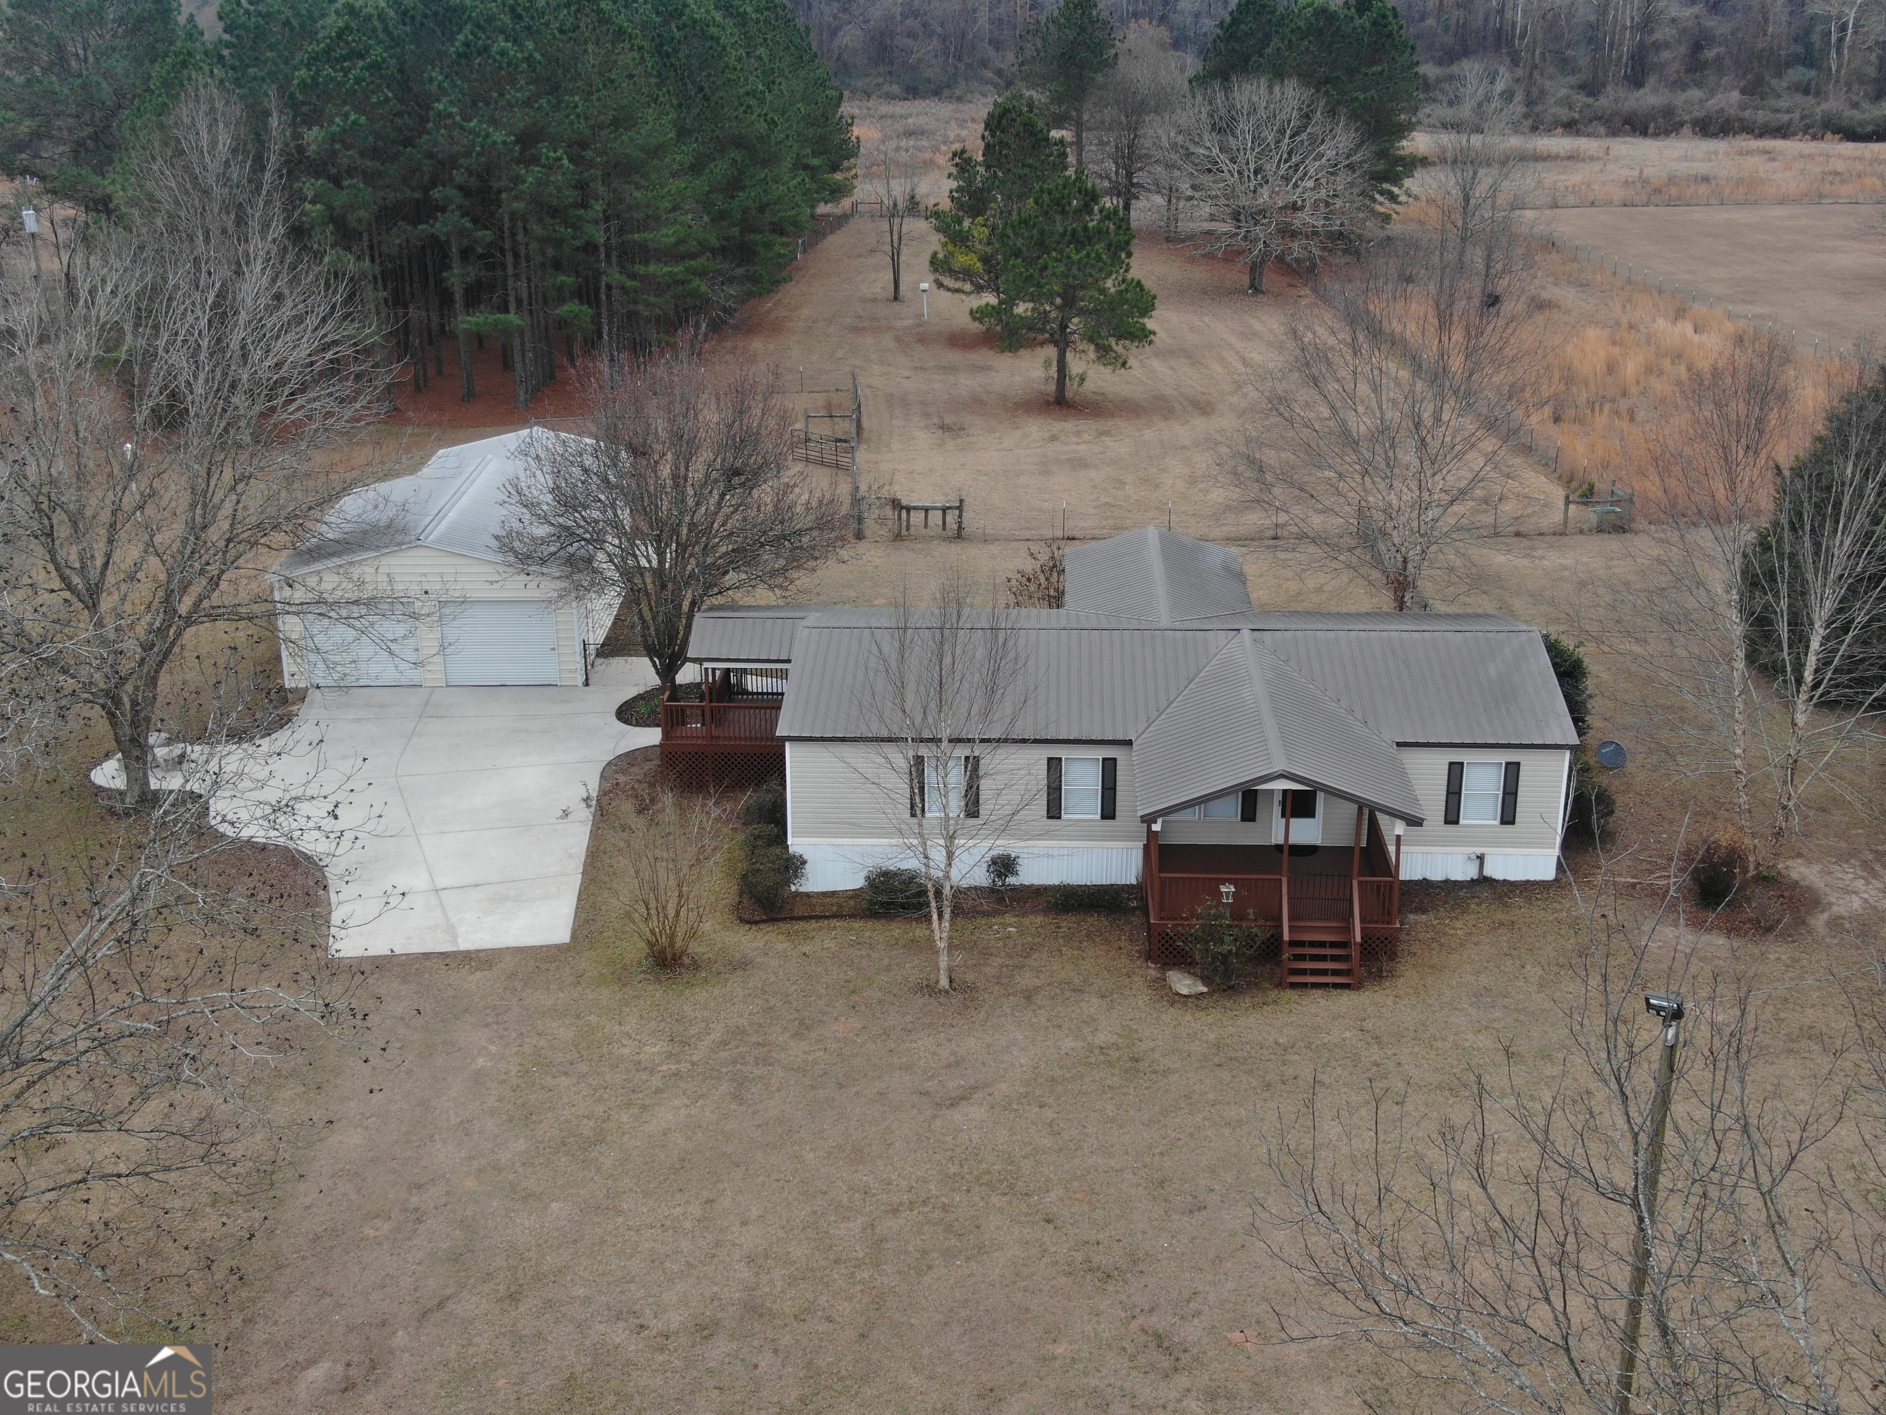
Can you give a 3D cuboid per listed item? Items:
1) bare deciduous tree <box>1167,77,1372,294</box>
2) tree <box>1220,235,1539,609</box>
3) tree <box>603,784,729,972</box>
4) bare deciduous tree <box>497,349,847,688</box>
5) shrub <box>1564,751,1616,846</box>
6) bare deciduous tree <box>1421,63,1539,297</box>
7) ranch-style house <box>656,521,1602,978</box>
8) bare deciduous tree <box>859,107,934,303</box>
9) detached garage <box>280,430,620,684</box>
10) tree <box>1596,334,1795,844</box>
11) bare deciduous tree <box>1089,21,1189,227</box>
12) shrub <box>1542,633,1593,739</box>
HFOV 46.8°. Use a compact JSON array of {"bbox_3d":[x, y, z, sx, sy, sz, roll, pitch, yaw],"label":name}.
[{"bbox_3d":[16.964,-27.089,112.269,11.000,11.200,10.500,0,20,0],"label":"bare deciduous tree"},{"bbox_3d":[11.925,-7.286,59.026,8.500,10.800,8.200,0,20,0],"label":"tree"},{"bbox_3d":[-5.408,3.324,42.396,2.250,3.600,2.200,0,20,0],"label":"tree"},{"bbox_3d":[-6.942,-4.656,55.807,8.674,9.074,8.674,1,19,4],"label":"bare deciduous tree"},{"bbox_3d":[13.964,2.000,46.873,1.200,1.600,1.200,1,19,4],"label":"shrub"},{"bbox_3d":[29.845,-29.370,121.107,6.550,12.387,6.550,1,19,4],"label":"bare deciduous tree"},{"bbox_3d":[3.115,0.210,49.193,19.900,4.400,18.300,1,19,4],"label":"ranch-style house"},{"bbox_3d":[-2.613,-27.825,120.758,4.164,10.520,4.164,1,19,4],"label":"bare deciduous tree"},{"bbox_3d":[-13.549,-4.855,64.797,8.300,3.950,15.200,-1,19,0],"label":"detached garage"},{"bbox_3d":[14.794,-1.782,43.139,4.300,11.100,4.400,0,20,0],"label":"tree"},{"bbox_3d":[13.326,-39.516,148.759,6.839,13.935,6.839,1,19,4],"label":"bare deciduous tree"},{"bbox_3d":[14.398,-0.694,52.549,2.300,2.650,2.300,0,20,0],"label":"shrub"}]

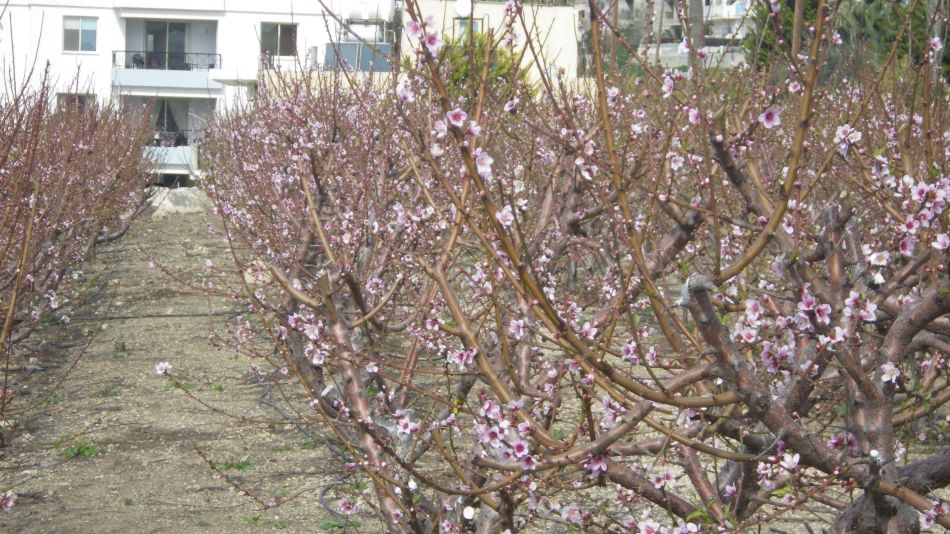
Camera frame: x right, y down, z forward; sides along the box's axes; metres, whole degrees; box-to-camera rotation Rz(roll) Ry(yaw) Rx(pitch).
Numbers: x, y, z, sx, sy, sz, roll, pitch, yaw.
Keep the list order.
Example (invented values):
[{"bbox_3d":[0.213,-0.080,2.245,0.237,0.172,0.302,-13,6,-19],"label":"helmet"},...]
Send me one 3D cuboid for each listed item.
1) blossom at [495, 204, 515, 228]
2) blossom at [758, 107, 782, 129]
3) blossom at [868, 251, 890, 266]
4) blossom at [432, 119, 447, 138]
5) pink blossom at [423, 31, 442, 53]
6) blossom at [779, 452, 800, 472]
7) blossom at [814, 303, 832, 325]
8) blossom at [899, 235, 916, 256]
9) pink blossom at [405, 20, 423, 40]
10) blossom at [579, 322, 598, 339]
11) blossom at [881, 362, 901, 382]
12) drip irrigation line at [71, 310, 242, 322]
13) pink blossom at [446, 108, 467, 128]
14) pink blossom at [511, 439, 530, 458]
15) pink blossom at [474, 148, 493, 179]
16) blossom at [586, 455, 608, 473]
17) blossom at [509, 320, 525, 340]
[{"bbox_3d":[0.051,-0.090,5.050,0.035,0.036,0.020,1,0,-6],"label":"blossom"},{"bbox_3d":[0.490,-0.247,4.800,0.038,0.036,0.020,0,6,6],"label":"blossom"},{"bbox_3d":[0.698,-0.015,5.000,0.037,0.034,0.020,2,-26,21],"label":"blossom"},{"bbox_3d":[-0.062,-0.243,5.100,0.033,0.035,0.023,-1,1,-30],"label":"blossom"},{"bbox_3d":[-0.073,-0.395,5.100,0.036,0.037,0.020,0,6,-3],"label":"pink blossom"},{"bbox_3d":[0.555,0.343,5.100,0.037,0.034,0.023,0,-41,8],"label":"blossom"},{"bbox_3d":[0.602,0.080,5.000,0.035,0.037,0.020,0,9,-28],"label":"blossom"},{"bbox_3d":[0.747,-0.037,5.000,0.034,0.037,0.020,0,3,-37],"label":"blossom"},{"bbox_3d":[-0.109,-0.420,5.150,0.033,0.034,0.020,3,1,24],"label":"pink blossom"},{"bbox_3d":[0.212,0.120,5.400,0.035,0.033,0.023,-1,-24,-20],"label":"blossom"},{"bbox_3d":[0.717,0.182,5.000,0.035,0.035,0.020,1,-6,0],"label":"blossom"},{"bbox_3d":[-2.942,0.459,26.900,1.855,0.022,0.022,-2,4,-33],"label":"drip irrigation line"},{"bbox_3d":[-0.032,-0.259,5.050,0.035,0.034,0.020,1,0,0],"label":"pink blossom"},{"bbox_3d":[0.086,0.342,5.450,0.035,0.034,0.020,0,3,0],"label":"pink blossom"},{"bbox_3d":[0.015,-0.180,5.050,0.033,0.046,0.024,1,-3,-21],"label":"pink blossom"},{"bbox_3d":[0.225,0.361,5.300,0.037,0.034,0.023,0,30,-7],"label":"blossom"},{"bbox_3d":[0.074,0.112,5.200,0.033,0.037,0.020,3,1,27],"label":"blossom"}]

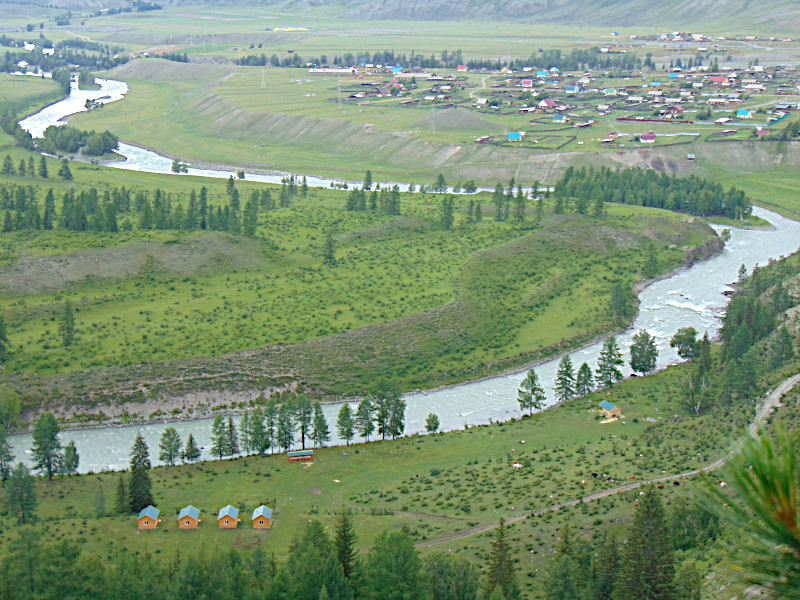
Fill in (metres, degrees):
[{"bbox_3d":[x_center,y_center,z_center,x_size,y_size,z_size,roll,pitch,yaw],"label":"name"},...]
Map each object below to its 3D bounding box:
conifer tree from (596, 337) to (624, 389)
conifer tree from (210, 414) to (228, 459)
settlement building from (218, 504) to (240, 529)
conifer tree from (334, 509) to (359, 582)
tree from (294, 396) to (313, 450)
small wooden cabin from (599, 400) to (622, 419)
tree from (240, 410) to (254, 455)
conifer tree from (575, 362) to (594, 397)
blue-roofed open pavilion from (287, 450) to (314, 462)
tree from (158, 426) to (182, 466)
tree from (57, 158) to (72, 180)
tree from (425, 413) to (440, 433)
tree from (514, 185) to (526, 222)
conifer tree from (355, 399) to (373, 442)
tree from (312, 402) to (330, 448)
[{"bbox_3d":[80.302,23.581,526.248,10.627,20.338,10.627,0,15,-1],"label":"conifer tree"},{"bbox_3d":[-62.160,47.080,476.110,6.010,16.730,5.830,-2,14,-8],"label":"conifer tree"},{"bbox_3d":[-49.902,63.045,403.099,5.628,4.100,7.163,0,15,-1],"label":"settlement building"},{"bbox_3d":[-13.504,61.803,347.224,6.010,20.774,6.010,0,15,-1],"label":"conifer tree"},{"bbox_3d":[-32.539,40.959,464.934,6.035,19.616,6.035,0,15,-1],"label":"tree"},{"bbox_3d":[79.570,41.200,523.870,5.710,4.450,7.320,-7,16,-27],"label":"small wooden cabin"},{"bbox_3d":[-53.060,46.110,480.360,4.850,16.500,4.700,-2,14,-6],"label":"tree"},{"bbox_3d":[69.067,29.774,517.308,7.088,13.180,7.088,0,15,-1],"label":"conifer tree"},{"bbox_3d":[-34.210,53.710,478.000,8.860,2.930,3.660,-4,15,-14],"label":"blue-roofed open pavilion"},{"bbox_3d":[-78.070,49.900,470.480,7.970,14.040,7.730,-2,15,-10],"label":"tree"},{"bbox_3d":[-205.720,-80.010,850.230,9.520,12.980,9.520,0,14,0],"label":"tree"},{"bbox_3d":[11.850,44.600,504.800,5.460,7.300,5.300,0,14,1],"label":"tree"},{"bbox_3d":[64.563,-51.344,740.207,6.406,20.382,6.406,0,15,-1],"label":"tree"},{"bbox_3d":[-12.600,42.830,493.500,6.230,16.340,6.040,0,14,-1],"label":"conifer tree"},{"bbox_3d":[-26.738,42.148,467.156,6.064,16.137,6.064,0,15,-1],"label":"tree"}]

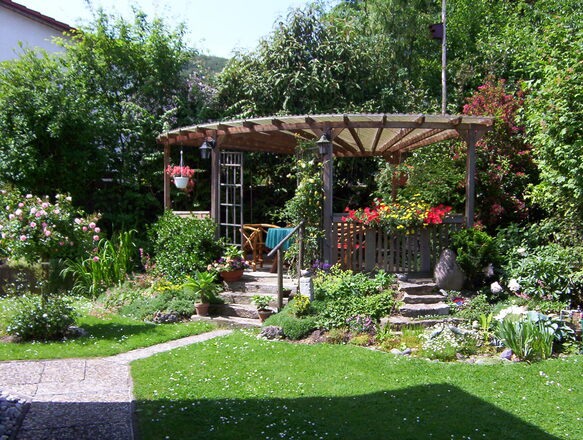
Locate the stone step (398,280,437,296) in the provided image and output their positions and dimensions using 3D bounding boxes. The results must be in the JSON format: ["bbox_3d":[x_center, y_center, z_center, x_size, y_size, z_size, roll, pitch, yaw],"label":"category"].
[{"bbox_3d":[1.928,1.048,9.300,0.600,0.170,0.420,0,1,-18],"label":"stone step"}]

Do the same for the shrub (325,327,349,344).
[{"bbox_3d":[0.596,1.537,8.050,0.310,0.180,0.280,0,3,0],"label":"shrub"}]

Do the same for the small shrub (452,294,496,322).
[{"bbox_3d":[2.620,1.267,8.700,0.640,0.380,0.550,0,1,0],"label":"small shrub"}]

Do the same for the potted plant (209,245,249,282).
[{"bbox_3d":[-0.974,0.673,9.400,0.600,0.540,0.540,0,3,0],"label":"potted plant"}]

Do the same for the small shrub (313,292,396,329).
[{"bbox_3d":[0.897,1.288,8.650,1.200,0.450,0.800,0,1,0],"label":"small shrub"}]

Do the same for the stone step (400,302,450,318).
[{"bbox_3d":[1.871,1.287,8.550,0.740,0.140,0.400,0,3,0],"label":"stone step"}]

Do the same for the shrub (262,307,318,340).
[{"bbox_3d":[-0.013,1.388,8.150,0.750,0.360,0.600,0,1,0],"label":"shrub"}]

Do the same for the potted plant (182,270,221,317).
[{"bbox_3d":[-1.288,1.052,8.700,0.540,0.640,0.520,0,1,0],"label":"potted plant"}]

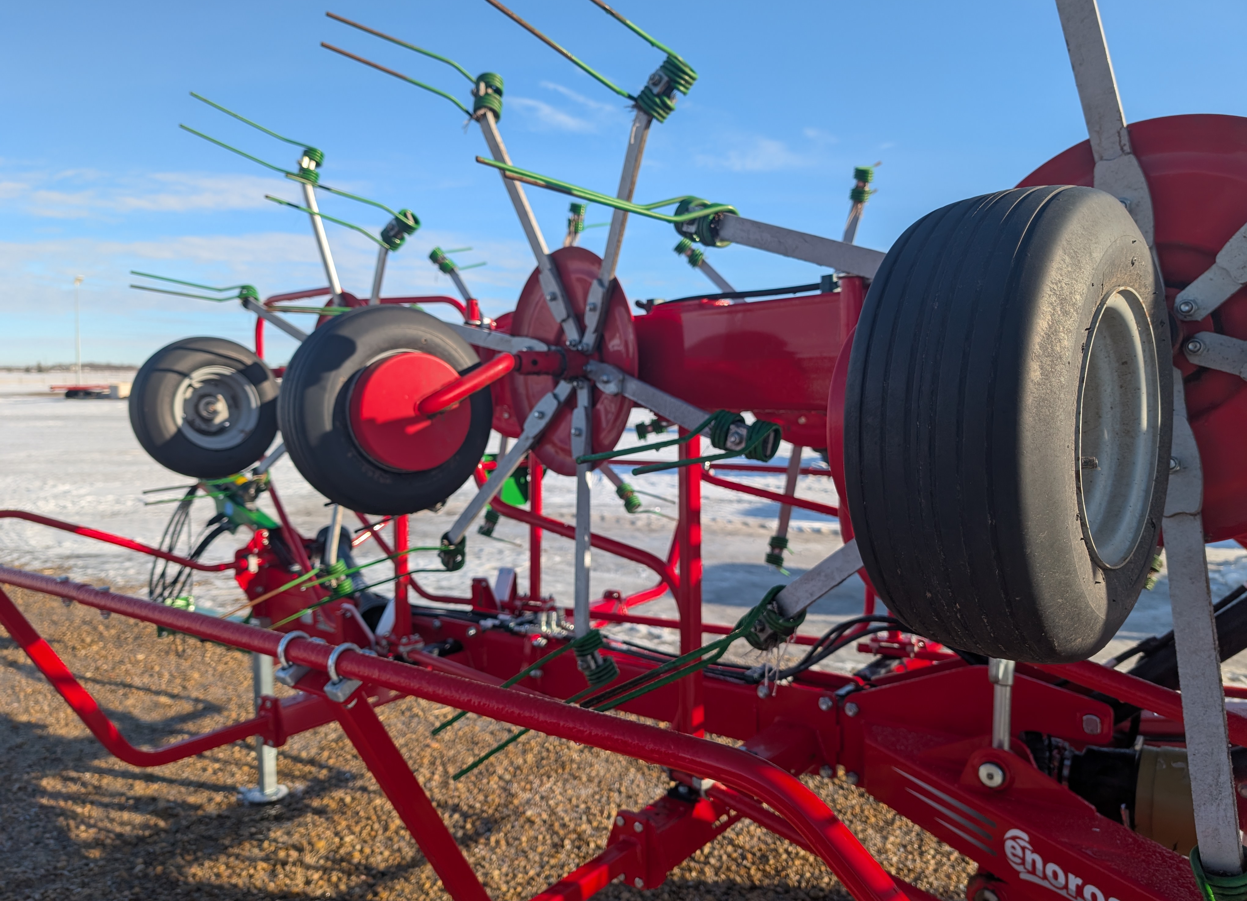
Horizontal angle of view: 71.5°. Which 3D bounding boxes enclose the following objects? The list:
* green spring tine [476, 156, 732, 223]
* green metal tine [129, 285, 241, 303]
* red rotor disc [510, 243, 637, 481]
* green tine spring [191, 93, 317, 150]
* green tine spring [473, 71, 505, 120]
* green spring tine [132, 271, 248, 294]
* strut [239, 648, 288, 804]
[{"bbox_3d":[-0.023,-0.386,1.314,0.402,0.041,0.119,-1,25,-30],"label":"green spring tine"},{"bbox_3d":[-1.554,-0.555,3.085,0.363,0.034,0.012,2,19,-28],"label":"green metal tine"},{"bbox_3d":[-0.111,-0.202,2.023,0.060,0.524,0.524,-3,6,-38],"label":"red rotor disc"},{"bbox_3d":[-1.140,-1.008,2.674,0.384,0.012,0.045,15,-17,-38],"label":"green tine spring"},{"bbox_3d":[-0.322,-0.848,2.074,0.068,0.105,0.068,-3,-13,-38],"label":"green tine spring"},{"bbox_3d":[-1.582,-0.612,3.166,0.393,0.047,0.012,3,34,-27],"label":"green spring tine"},{"bbox_3d":[-1.358,0.981,3.240,0.170,0.650,0.170,4,7,38],"label":"strut"}]

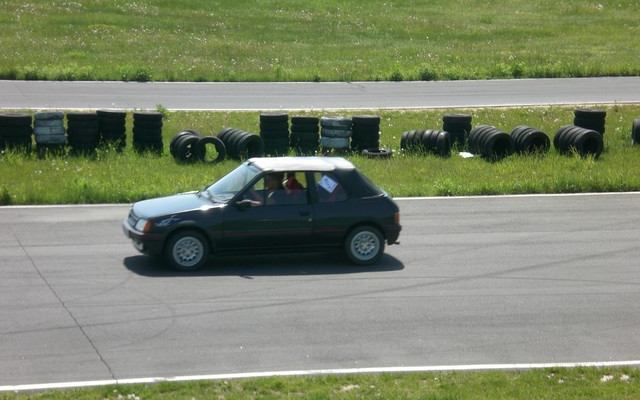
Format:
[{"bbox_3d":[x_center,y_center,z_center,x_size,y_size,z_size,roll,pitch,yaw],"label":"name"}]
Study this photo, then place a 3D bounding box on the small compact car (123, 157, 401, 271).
[{"bbox_3d":[-0.788,0.145,28.468,3.705,1.375,1.580,-1,8,-16],"label":"small compact car"}]

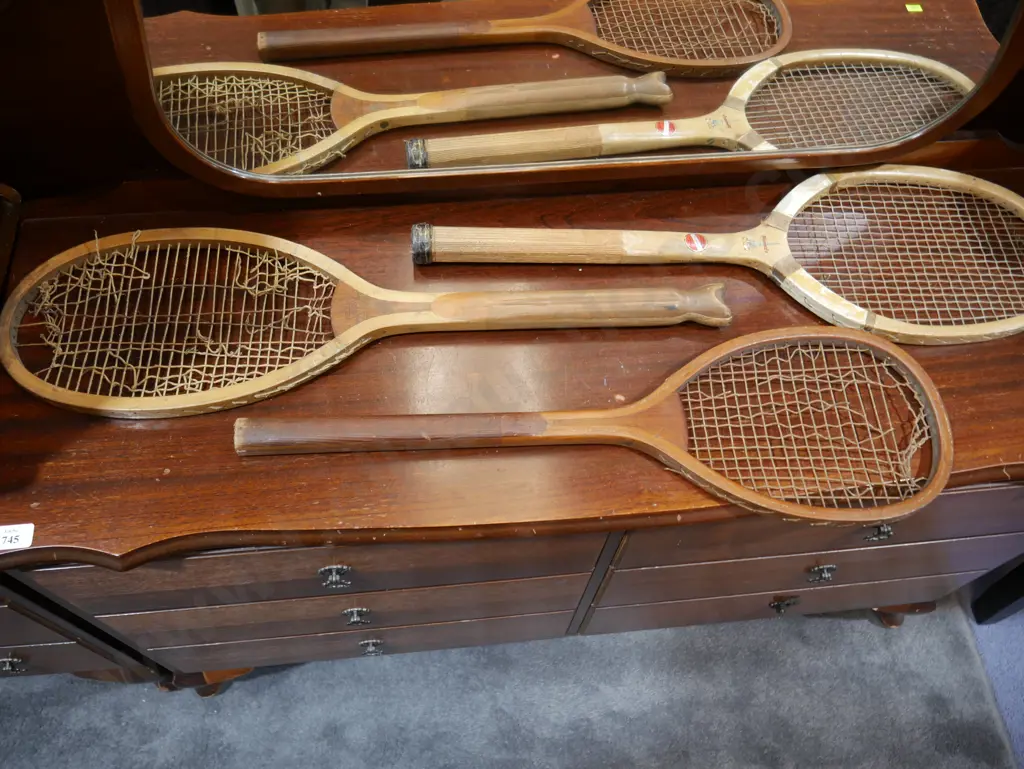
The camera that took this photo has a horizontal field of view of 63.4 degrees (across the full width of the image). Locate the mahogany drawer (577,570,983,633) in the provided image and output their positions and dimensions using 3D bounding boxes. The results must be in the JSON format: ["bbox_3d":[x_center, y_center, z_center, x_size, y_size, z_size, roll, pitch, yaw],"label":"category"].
[{"bbox_3d":[0.338,0.148,1.192,0.519,0.131,0.350,-4,59,-6],"label":"mahogany drawer"}]

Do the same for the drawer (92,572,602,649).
[{"bbox_3d":[-0.202,0.116,1.073,0.543,0.162,0.385,-4,61,-5],"label":"drawer"}]

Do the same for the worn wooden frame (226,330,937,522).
[{"bbox_3d":[0.084,0.040,0.799,0.692,0.030,0.210,-1,60,-3],"label":"worn wooden frame"}]

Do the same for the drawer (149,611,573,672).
[{"bbox_3d":[-0.194,0.183,1.139,0.507,0.130,0.350,-4,59,-6],"label":"drawer"}]

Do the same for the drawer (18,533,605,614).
[{"bbox_3d":[-0.195,0.035,0.930,0.543,0.163,0.385,-4,61,-5],"label":"drawer"}]

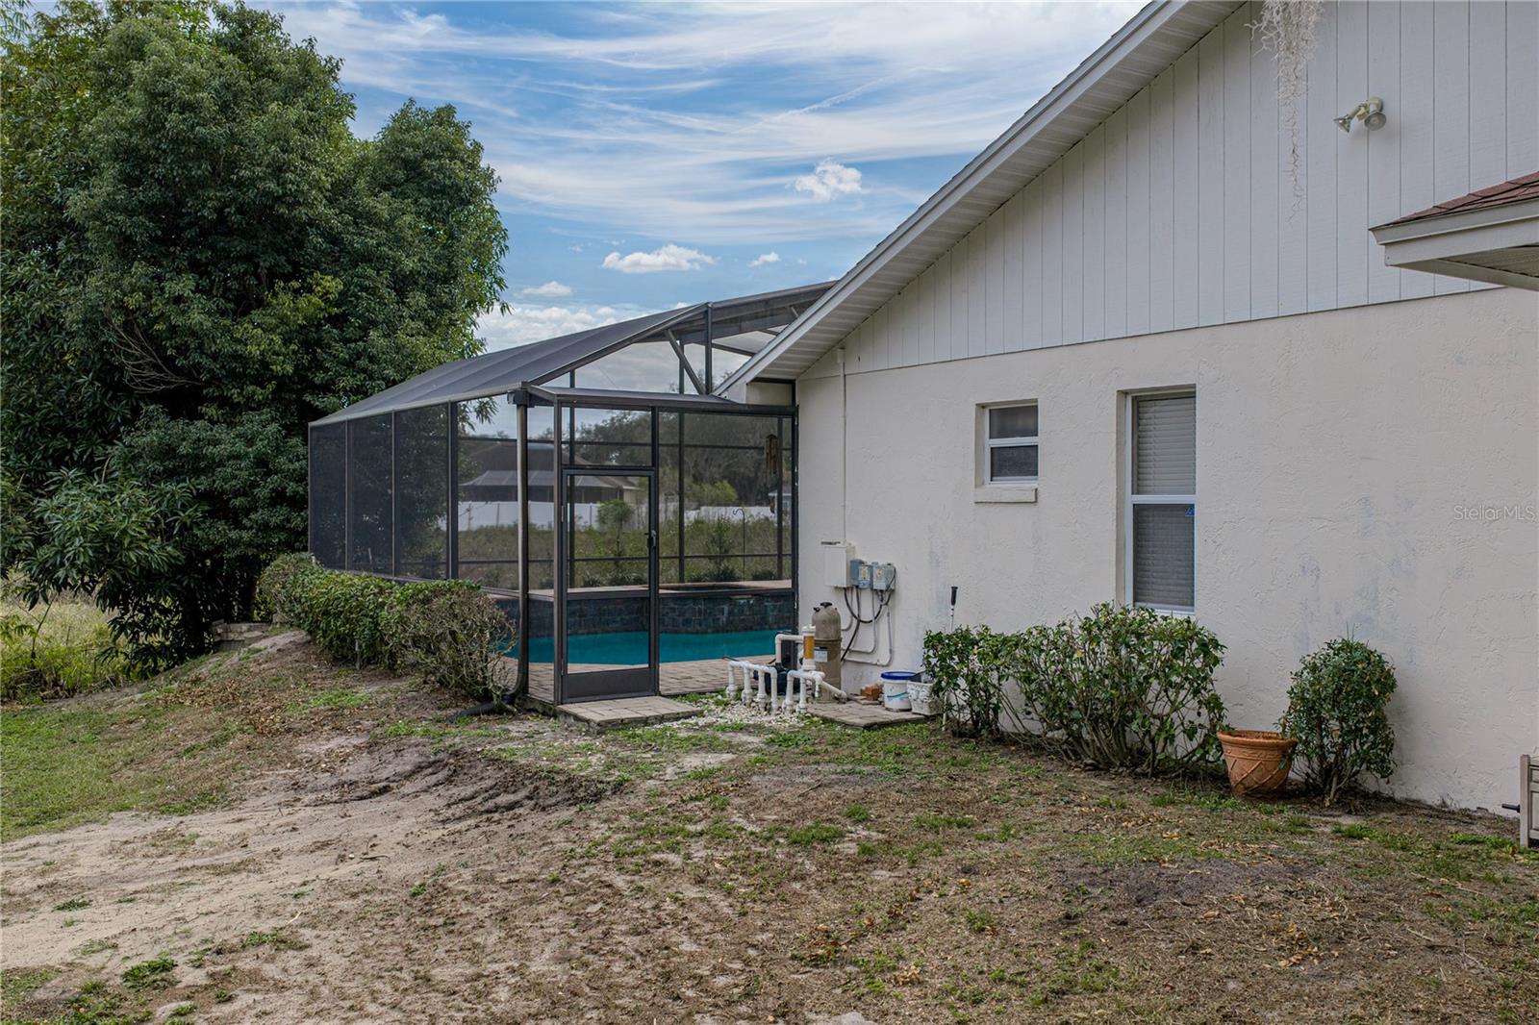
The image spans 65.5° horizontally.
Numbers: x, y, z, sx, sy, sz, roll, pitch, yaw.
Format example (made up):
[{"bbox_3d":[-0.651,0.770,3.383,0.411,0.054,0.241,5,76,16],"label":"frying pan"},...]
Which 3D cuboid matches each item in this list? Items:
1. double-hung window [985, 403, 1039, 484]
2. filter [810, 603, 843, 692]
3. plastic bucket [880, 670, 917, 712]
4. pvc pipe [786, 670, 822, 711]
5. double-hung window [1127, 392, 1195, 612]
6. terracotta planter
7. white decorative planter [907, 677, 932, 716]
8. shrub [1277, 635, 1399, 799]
[{"bbox_3d":[2.067,-0.567,10.049,0.100,0.670,0.660,-1,1,-37],"label":"double-hung window"},{"bbox_3d":[0.526,1.281,11.002,0.280,0.920,0.280,0,1,0],"label":"filter"},{"bbox_3d":[1.153,1.585,10.613,0.305,0.315,0.305,0,1,0],"label":"plastic bucket"},{"bbox_3d":[0.299,1.551,10.454,0.110,0.370,0.450,-1,1,-37],"label":"pvc pipe"},{"bbox_3d":[2.940,-0.080,8.877,0.100,1.645,0.665,-1,1,-37],"label":"double-hung window"},{"bbox_3d":[3.126,1.610,7.671,0.485,0.360,0.485,-1,1,-37],"label":"terracotta planter"},{"bbox_3d":[1.378,1.609,10.398,0.280,0.280,0.280,0,0,-38],"label":"white decorative planter"},{"bbox_3d":[3.493,1.282,7.348,0.640,1.020,0.660,-1,1,-37],"label":"shrub"}]

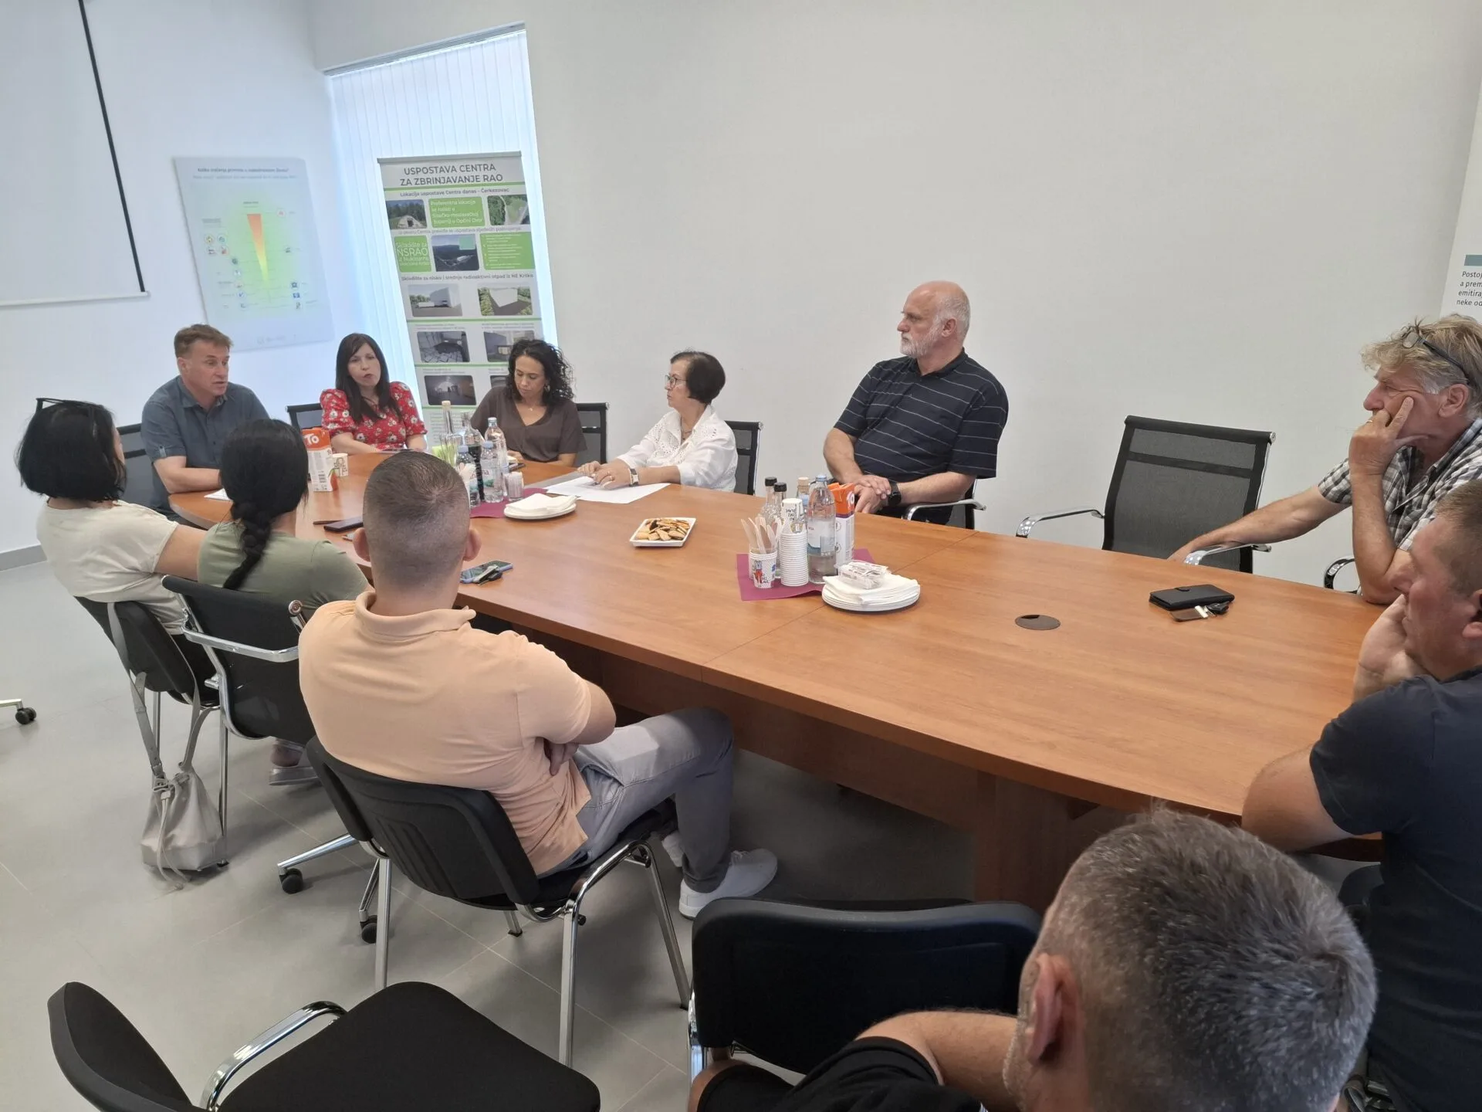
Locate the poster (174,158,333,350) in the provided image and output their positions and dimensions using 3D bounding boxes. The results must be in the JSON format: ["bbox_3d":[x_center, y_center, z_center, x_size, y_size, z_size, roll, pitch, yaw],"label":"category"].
[{"bbox_3d":[-3.155,-1.967,6.457,0.020,1.180,0.840,12,23,37],"label":"poster"}]

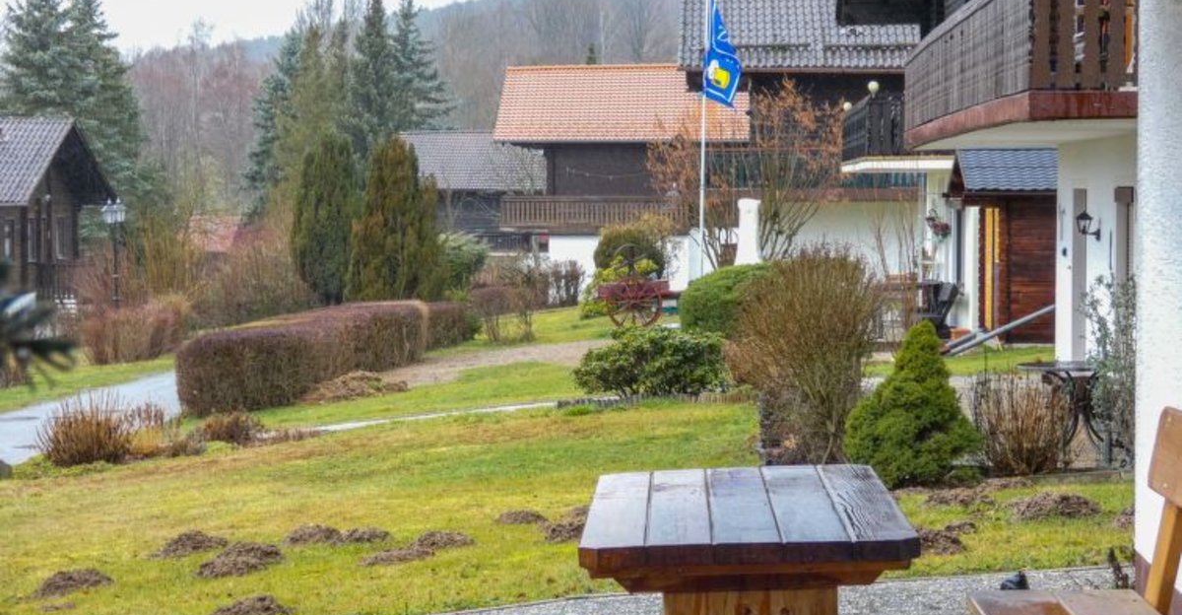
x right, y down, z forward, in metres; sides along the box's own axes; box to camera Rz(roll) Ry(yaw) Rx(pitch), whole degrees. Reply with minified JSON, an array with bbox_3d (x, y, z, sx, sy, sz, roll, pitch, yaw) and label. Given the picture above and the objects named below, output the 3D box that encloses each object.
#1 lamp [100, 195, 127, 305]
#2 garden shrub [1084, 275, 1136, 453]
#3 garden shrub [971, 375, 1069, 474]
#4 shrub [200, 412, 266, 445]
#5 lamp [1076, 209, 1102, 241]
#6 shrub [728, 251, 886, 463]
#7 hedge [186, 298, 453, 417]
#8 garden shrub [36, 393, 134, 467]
[{"bbox_3d":[-8.455,-0.567,49.000,0.454,2.757,0.460,0,3,0],"label":"lamp"},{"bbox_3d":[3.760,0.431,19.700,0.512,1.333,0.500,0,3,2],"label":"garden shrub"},{"bbox_3d":[3.000,0.814,19.300,0.687,0.715,0.650,0,3,0],"label":"garden shrub"},{"bbox_3d":[-3.689,1.243,28.500,0.650,0.365,0.600,0,3,2],"label":"shrub"},{"bbox_3d":[4.771,-0.788,26.500,0.235,0.300,0.170,0,3,3],"label":"lamp"},{"bbox_3d":[1.503,0.349,19.400,1.092,1.548,1.100,0,3,0],"label":"shrub"},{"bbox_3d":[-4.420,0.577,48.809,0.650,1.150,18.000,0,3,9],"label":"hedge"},{"bbox_3d":[-4.535,1.095,24.800,0.883,0.662,0.800,0,3,0],"label":"garden shrub"}]

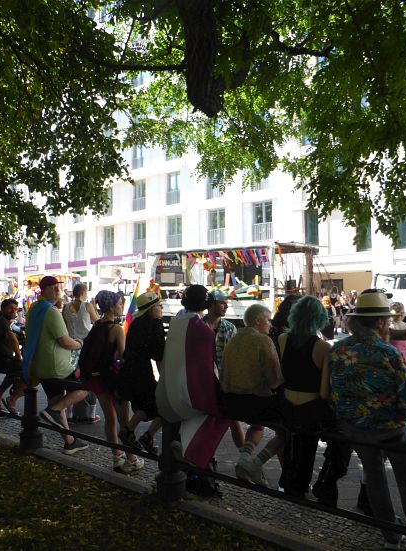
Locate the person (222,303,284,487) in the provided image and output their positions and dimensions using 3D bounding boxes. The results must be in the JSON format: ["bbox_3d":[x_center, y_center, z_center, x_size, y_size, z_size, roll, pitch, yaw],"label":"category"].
[{"bbox_3d":[0.359,0.844,3.550,0.460,1.400,0.620,-2,-4,33],"label":"person"}]

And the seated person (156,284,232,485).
[{"bbox_3d":[-0.056,0.832,3.780,0.520,1.500,0.600,-3,-4,35],"label":"seated person"}]

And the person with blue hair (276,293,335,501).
[{"bbox_3d":[0.682,0.856,3.425,0.430,1.440,0.500,-2,-4,34],"label":"person with blue hair"}]

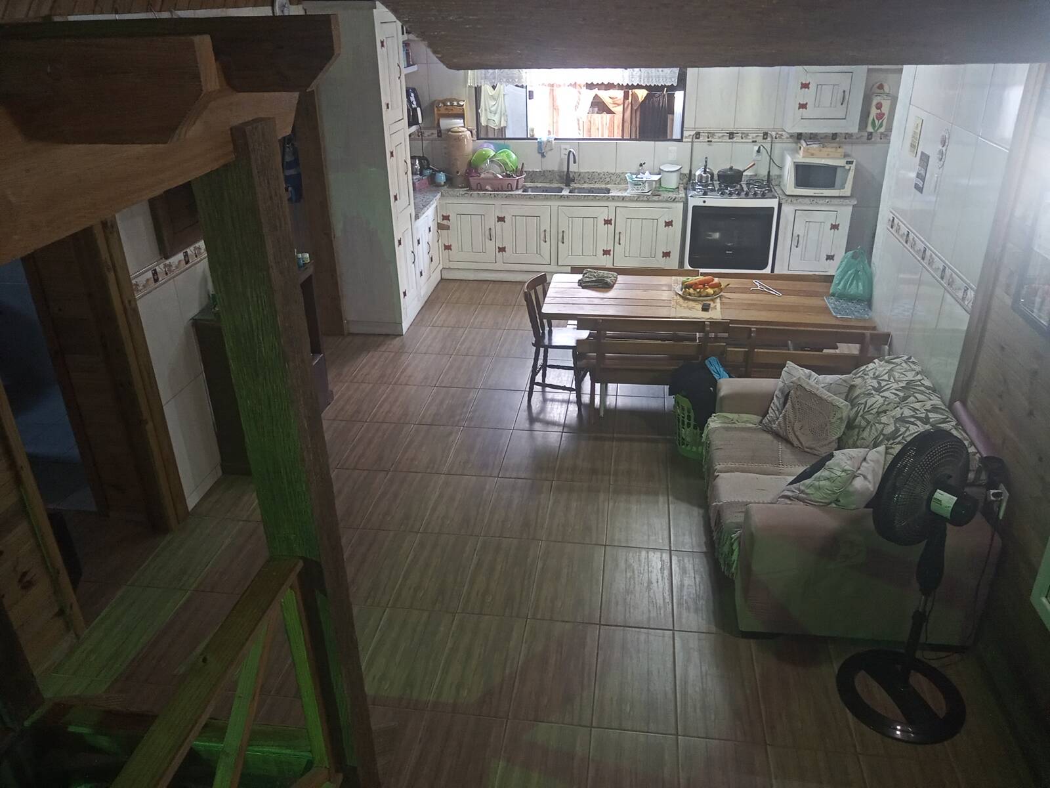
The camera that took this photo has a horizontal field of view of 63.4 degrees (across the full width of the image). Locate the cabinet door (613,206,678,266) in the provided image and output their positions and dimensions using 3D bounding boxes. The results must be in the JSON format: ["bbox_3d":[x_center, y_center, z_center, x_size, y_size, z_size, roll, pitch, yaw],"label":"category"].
[{"bbox_3d":[1.063,-1.411,7.710,0.493,0.545,0.030,3,26,7],"label":"cabinet door"}]

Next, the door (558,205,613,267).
[{"bbox_3d":[0.540,-1.455,7.868,0.468,0.560,0.032,3,25,7],"label":"door"}]

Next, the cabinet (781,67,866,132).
[{"bbox_3d":[2.627,-2.619,7.438,0.595,0.592,0.280,3,25,7],"label":"cabinet"}]

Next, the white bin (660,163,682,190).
[{"bbox_3d":[1.333,-1.989,7.768,0.201,0.182,0.195,3,25,7],"label":"white bin"}]

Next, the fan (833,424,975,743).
[{"bbox_3d":[1.453,0.670,3.068,0.460,1.115,0.460,-22,33,-38],"label":"fan"}]

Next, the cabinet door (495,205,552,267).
[{"bbox_3d":[0.010,-1.469,7.908,0.455,0.557,0.030,3,26,7],"label":"cabinet door"}]

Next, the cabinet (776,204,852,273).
[{"bbox_3d":[2.609,-1.418,7.866,0.611,0.789,0.515,3,25,7],"label":"cabinet"}]

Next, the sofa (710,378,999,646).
[{"bbox_3d":[1.438,0.427,4.025,1.030,0.800,1.340,3,26,7],"label":"sofa"}]

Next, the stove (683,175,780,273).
[{"bbox_3d":[1.857,-1.478,7.881,0.785,0.865,0.640,3,26,7],"label":"stove"}]

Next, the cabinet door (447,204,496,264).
[{"bbox_3d":[-0.498,-1.500,7.959,0.462,0.563,0.050,3,26,7],"label":"cabinet door"}]

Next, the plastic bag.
[{"bbox_3d":[2.036,-0.754,5.263,0.250,0.300,0.190,3,26,7],"label":"plastic bag"}]

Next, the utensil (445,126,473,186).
[{"bbox_3d":[-0.614,-2.249,8.047,0.242,0.544,0.238,3,25,7],"label":"utensil"}]

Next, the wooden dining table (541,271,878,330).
[{"bbox_3d":[1.110,-0.257,5.502,1.970,0.775,0.800,3,26,8],"label":"wooden dining table"}]

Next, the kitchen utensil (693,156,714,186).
[{"bbox_3d":[1.673,-2.064,7.845,0.170,0.230,0.205,4,26,9],"label":"kitchen utensil"}]

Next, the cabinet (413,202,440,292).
[{"bbox_3d":[-1.079,-1.299,7.712,0.452,0.779,0.875,3,25,7],"label":"cabinet"}]

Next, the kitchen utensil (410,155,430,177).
[{"bbox_3d":[-1.047,-2.171,8.185,0.205,0.220,0.160,3,26,7],"label":"kitchen utensil"}]

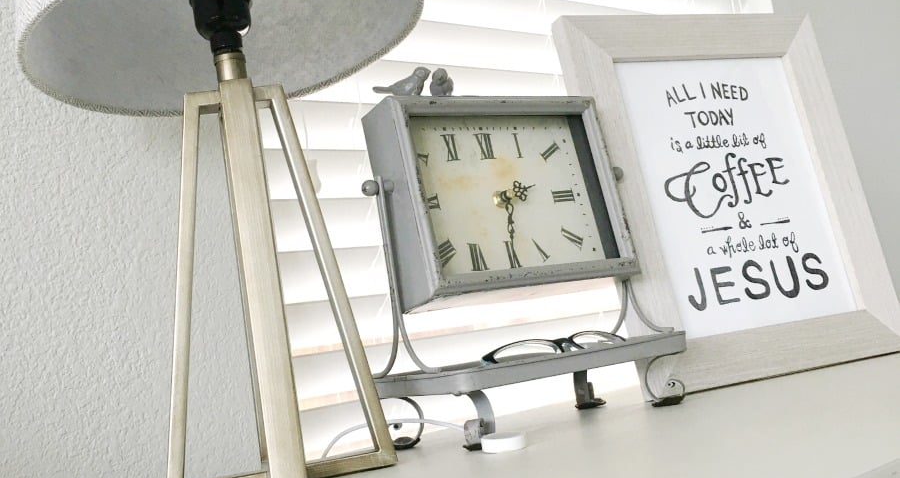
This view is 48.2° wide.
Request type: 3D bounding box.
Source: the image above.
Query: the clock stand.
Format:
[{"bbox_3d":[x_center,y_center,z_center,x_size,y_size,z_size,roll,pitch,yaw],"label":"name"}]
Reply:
[{"bbox_3d":[0.054,0.044,0.775,0.256,0.197,0.126,-5,-7,-34],"label":"clock stand"}]

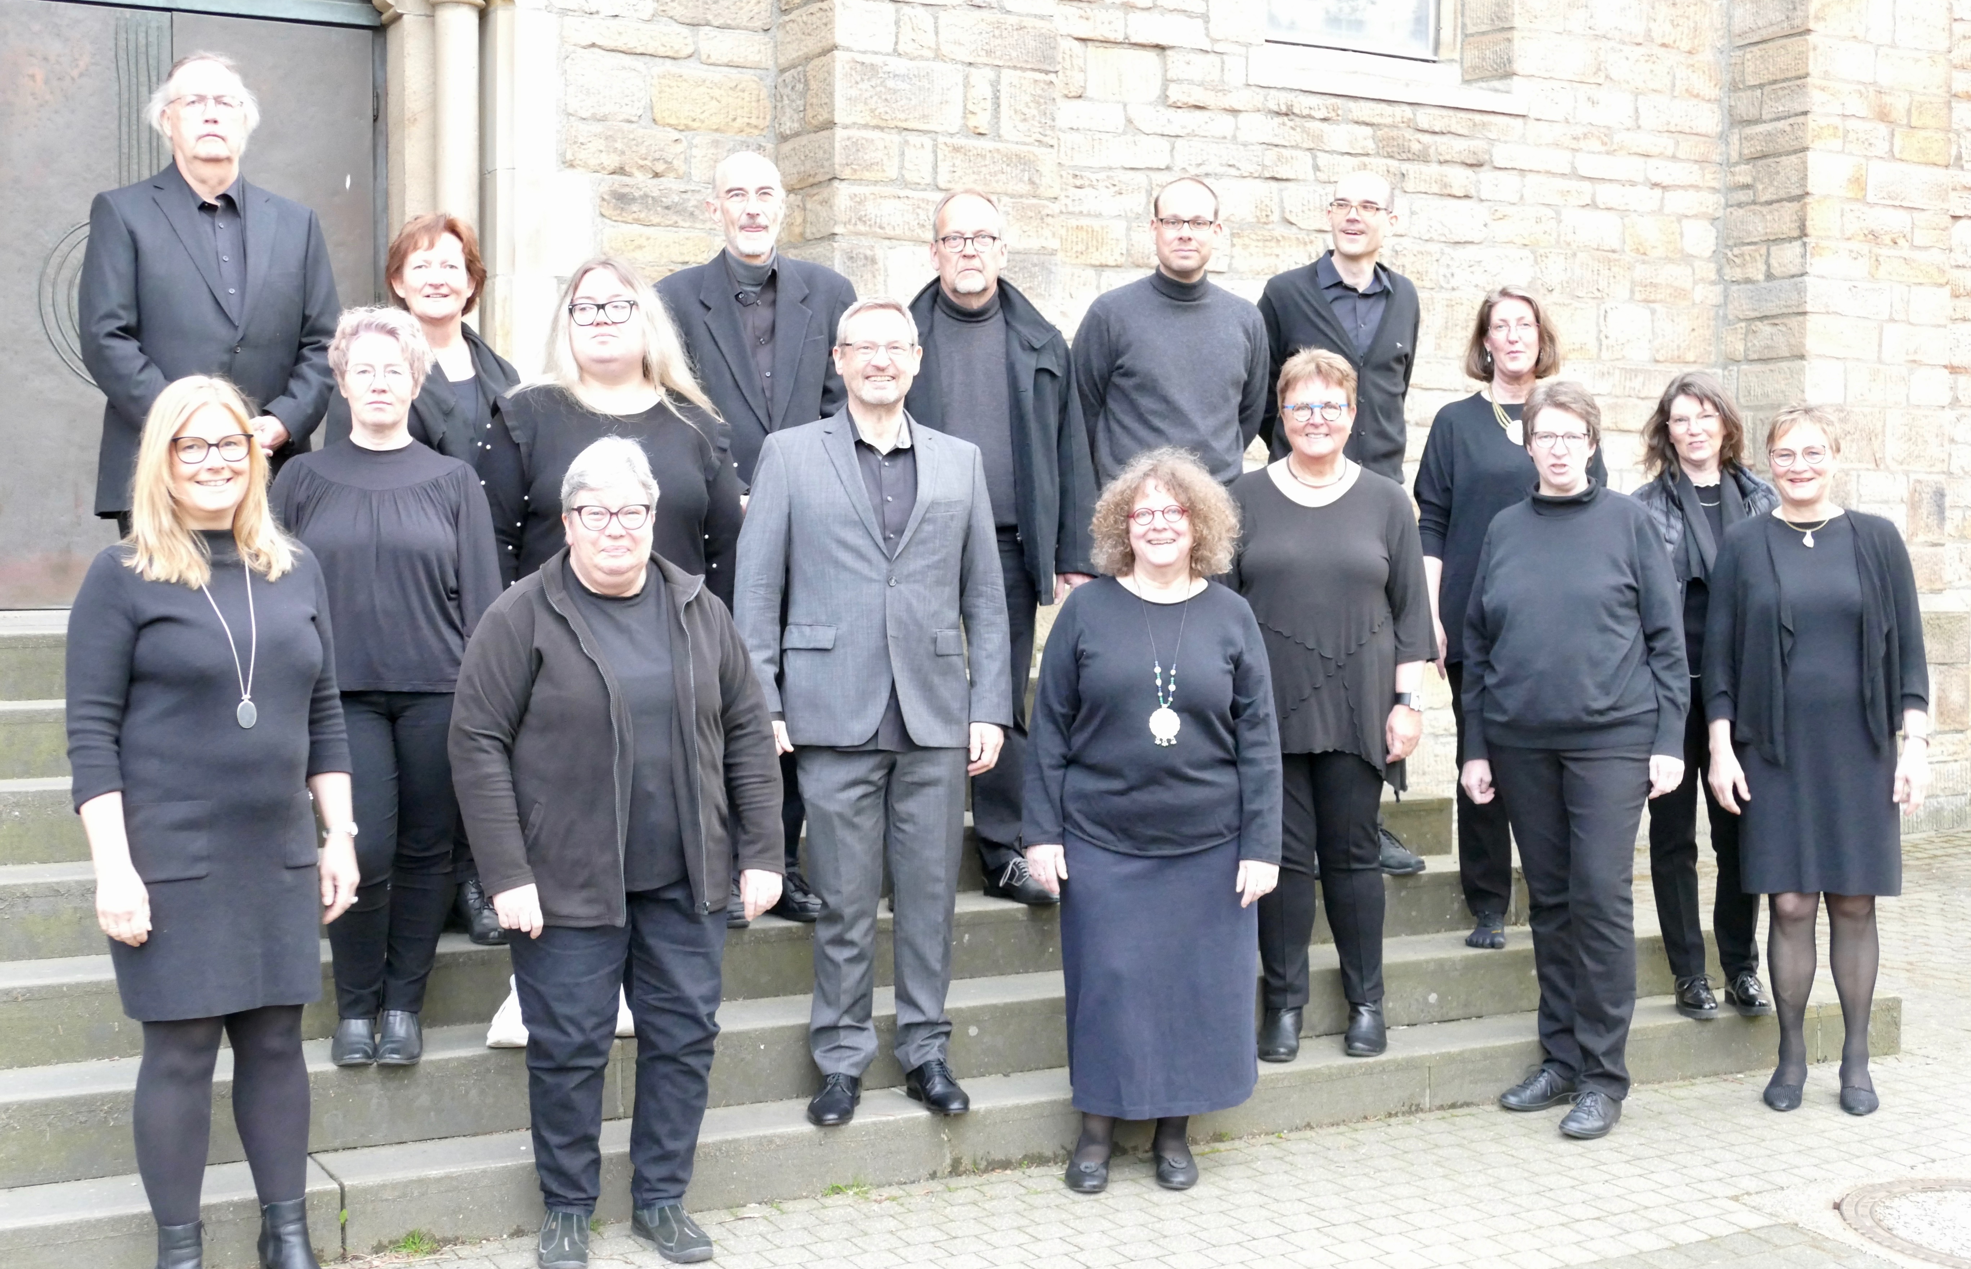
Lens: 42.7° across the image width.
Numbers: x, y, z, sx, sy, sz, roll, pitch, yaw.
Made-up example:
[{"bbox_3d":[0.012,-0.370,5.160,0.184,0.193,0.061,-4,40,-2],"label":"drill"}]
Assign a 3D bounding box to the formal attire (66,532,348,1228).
[{"bbox_3d":[-1.422,0.439,4.600,0.480,1.250,0.300,-1,2,-27],"label":"formal attire"}]

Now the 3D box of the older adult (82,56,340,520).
[{"bbox_3d":[-1.742,-0.391,5.648,0.560,1.810,0.400,-1,2,-32],"label":"older adult"}]

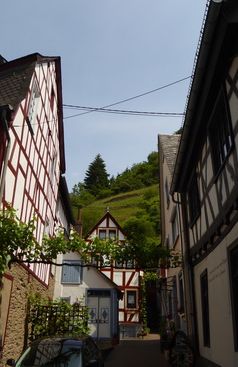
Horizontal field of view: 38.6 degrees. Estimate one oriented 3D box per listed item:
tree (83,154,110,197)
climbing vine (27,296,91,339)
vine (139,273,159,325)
[{"bbox_3d":[-7.050,-2.086,106.450,7.900,15.095,7.900,1,-23,0],"label":"tree"},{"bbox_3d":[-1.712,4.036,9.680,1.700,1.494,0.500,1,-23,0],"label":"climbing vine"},{"bbox_3d":[1.900,7.372,21.884,1.250,3.399,0.800,1,-23,0],"label":"vine"}]

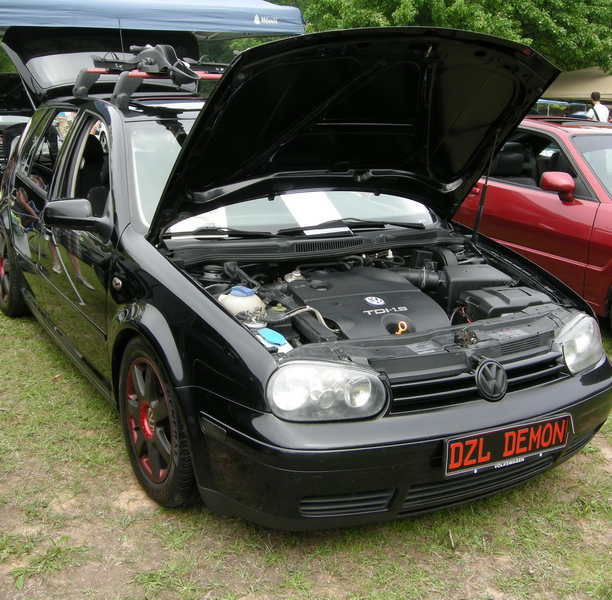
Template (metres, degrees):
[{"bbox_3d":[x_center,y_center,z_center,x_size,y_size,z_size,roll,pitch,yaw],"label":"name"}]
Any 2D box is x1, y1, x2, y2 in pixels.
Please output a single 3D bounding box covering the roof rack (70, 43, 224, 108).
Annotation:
[{"bbox_3d":[-0.511,-1.143,4.247,1.150,0.290,1.120,-7,18,-30],"label":"roof rack"}]

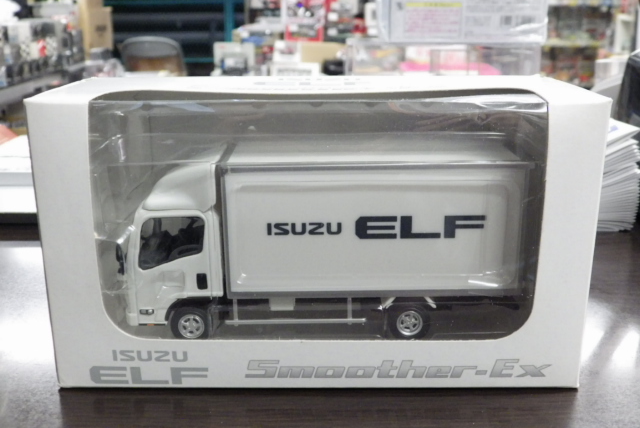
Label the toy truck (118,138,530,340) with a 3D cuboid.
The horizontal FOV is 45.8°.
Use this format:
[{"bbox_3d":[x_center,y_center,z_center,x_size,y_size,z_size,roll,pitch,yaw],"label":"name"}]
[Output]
[{"bbox_3d":[0.000,0.011,0.317,0.159,0.074,0.050,0,16,-1],"label":"toy truck"}]

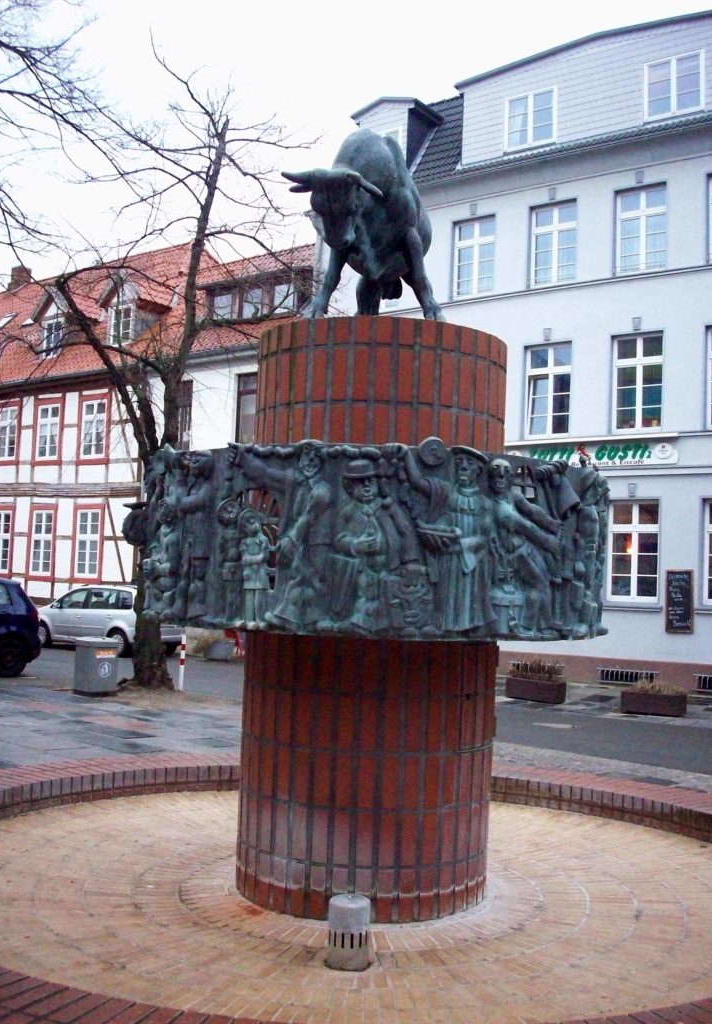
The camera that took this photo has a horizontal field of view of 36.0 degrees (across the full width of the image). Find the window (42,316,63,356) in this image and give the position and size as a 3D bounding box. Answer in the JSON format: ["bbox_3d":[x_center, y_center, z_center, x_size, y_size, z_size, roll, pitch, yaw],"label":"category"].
[{"bbox_3d":[-8.837,-5.127,31.975,0.986,1.151,0.200,-1,-5,41],"label":"window"}]

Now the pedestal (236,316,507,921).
[{"bbox_3d":[0.085,0.506,5.628,1.276,2.746,1.276,2,-4,0],"label":"pedestal"}]

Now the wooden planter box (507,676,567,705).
[{"bbox_3d":[2.852,2.817,17.325,0.874,0.305,0.340,-1,-5,34],"label":"wooden planter box"}]

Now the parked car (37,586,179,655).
[{"bbox_3d":[-5.856,2.499,25.770,4.390,1.640,1.800,-1,-5,36],"label":"parked car"}]

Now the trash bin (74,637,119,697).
[{"bbox_3d":[-3.587,2.132,15.126,0.571,0.778,0.571,6,-5,-40],"label":"trash bin"}]

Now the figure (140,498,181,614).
[{"bbox_3d":[-0.945,0.215,5.290,0.120,0.571,0.220,4,-5,-27],"label":"figure"}]

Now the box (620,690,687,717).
[{"bbox_3d":[4.359,2.782,15.979,0.844,0.296,0.416,0,-5,31],"label":"box"}]

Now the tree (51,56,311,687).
[{"bbox_3d":[-2.768,-2.386,17.661,4.000,10.244,4.000,2,-4,0],"label":"tree"}]

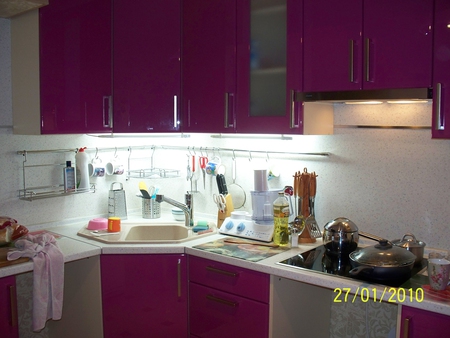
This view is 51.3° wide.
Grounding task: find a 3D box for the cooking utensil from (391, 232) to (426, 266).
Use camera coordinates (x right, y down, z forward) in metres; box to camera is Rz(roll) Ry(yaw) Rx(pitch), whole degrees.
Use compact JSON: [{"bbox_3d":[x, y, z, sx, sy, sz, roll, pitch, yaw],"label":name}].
[{"bbox_3d":[0.789,0.335,1.996,0.140,0.126,0.140,0,5,0],"label":"cooking utensil"}]

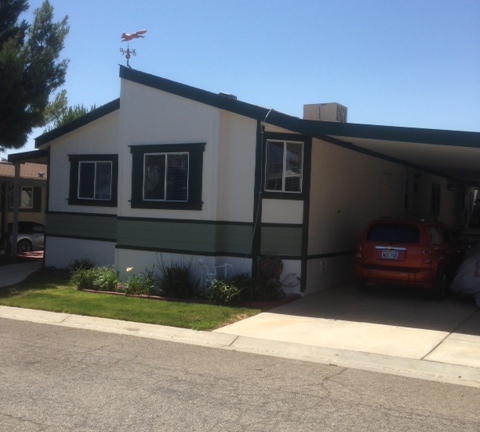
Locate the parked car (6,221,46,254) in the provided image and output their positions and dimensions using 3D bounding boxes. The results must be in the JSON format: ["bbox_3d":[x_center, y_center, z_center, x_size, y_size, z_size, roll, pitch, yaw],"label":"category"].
[{"bbox_3d":[-8.960,0.923,26.741,1.800,1.450,4.500,2,0,31],"label":"parked car"}]

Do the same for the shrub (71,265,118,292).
[{"bbox_3d":[-2.972,1.242,12.499,0.950,0.480,0.700,2,0,31],"label":"shrub"}]

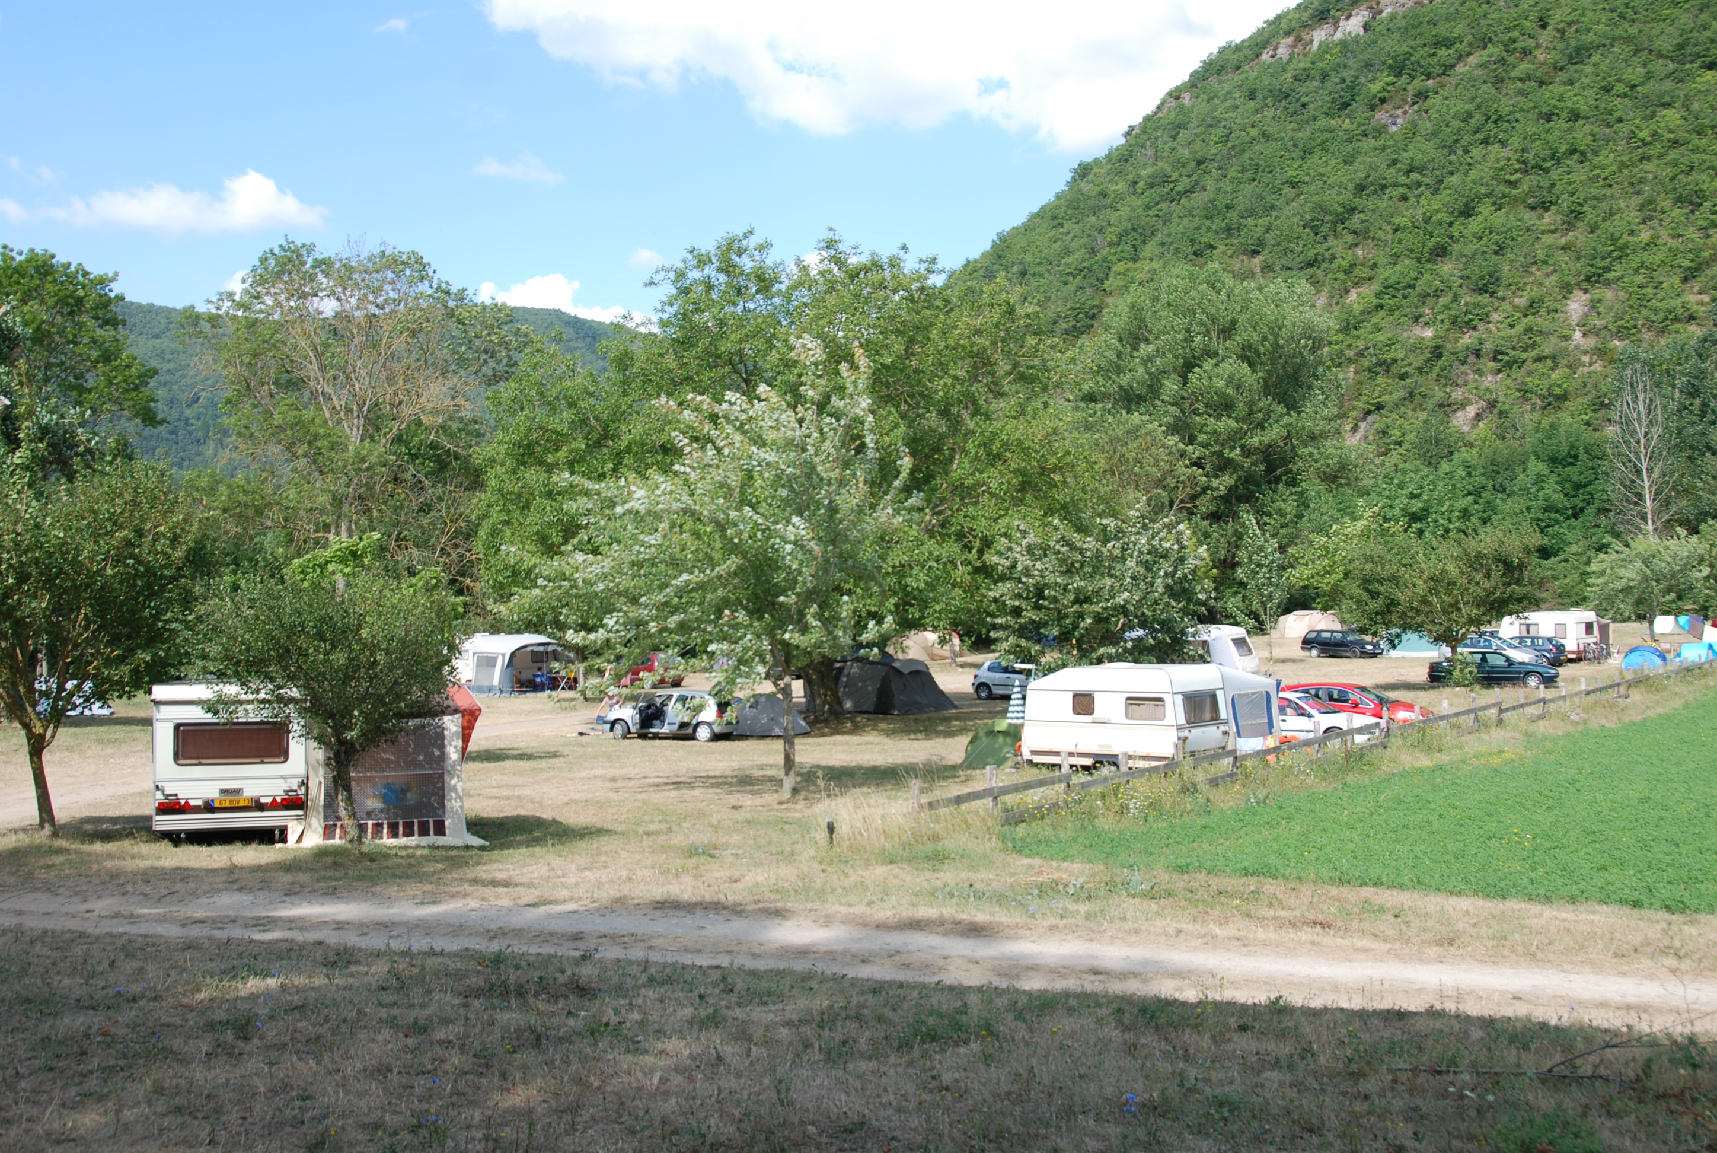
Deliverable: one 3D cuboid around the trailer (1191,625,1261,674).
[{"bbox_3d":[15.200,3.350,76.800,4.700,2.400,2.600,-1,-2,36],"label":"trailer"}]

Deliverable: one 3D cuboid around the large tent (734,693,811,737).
[{"bbox_3d":[-2.608,4.052,50.300,2.700,1.270,2.200,0,-1,-10],"label":"large tent"}]

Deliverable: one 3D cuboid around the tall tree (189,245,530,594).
[{"bbox_3d":[-24.885,-6.032,85.000,15.800,21.000,15.000,0,-1,0],"label":"tall tree"}]

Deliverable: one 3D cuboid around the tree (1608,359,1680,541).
[{"bbox_3d":[65.500,-7.000,144.000,5.800,21.000,5.600,-1,-2,24],"label":"tree"}]

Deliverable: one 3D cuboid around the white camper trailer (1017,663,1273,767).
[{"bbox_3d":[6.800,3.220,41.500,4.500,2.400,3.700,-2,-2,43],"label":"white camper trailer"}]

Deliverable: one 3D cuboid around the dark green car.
[{"bbox_3d":[23.948,3.537,64.800,4.550,1.410,1.760,-1,-2,24],"label":"dark green car"}]

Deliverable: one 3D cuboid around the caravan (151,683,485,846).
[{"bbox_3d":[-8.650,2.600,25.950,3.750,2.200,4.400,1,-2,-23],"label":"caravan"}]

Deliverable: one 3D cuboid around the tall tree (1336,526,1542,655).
[{"bbox_3d":[20.800,1.000,61.700,7.200,5.600,6.800,-1,-2,19],"label":"tall tree"}]

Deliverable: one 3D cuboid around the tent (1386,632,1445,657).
[{"bbox_3d":[29.713,3.554,91.500,3.500,1.650,2.800,0,-1,10],"label":"tent"}]

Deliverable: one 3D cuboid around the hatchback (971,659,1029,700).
[{"bbox_3d":[6.047,3.765,62.300,3.900,1.440,1.660,0,-2,12],"label":"hatchback"}]

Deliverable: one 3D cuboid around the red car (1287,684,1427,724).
[{"bbox_3d":[13.154,3.668,46.800,4.600,1.540,1.830,-1,-2,28],"label":"red car"}]

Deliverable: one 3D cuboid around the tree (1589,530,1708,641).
[{"bbox_3d":[53.200,0.700,116.000,7.900,7.400,7.600,-1,-2,25],"label":"tree"}]

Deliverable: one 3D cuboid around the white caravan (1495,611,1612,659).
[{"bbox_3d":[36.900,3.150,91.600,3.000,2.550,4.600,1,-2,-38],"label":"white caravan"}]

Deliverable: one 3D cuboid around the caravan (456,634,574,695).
[{"bbox_3d":[-14.007,3.550,69.500,4.800,2.450,4.100,1,-2,-33],"label":"caravan"}]

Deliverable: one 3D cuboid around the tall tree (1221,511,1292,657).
[{"bbox_3d":[20.300,0.550,88.000,3.600,7.800,3.500,0,-2,13],"label":"tall tree"}]

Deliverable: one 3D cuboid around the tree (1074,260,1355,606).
[{"bbox_3d":[23.400,-7.800,113.000,17.300,24.500,16.000,0,-2,12],"label":"tree"}]

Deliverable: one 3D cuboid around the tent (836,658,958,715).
[{"bbox_3d":[1.278,3.699,57.500,4.000,1.870,3.000,0,-2,-15],"label":"tent"}]

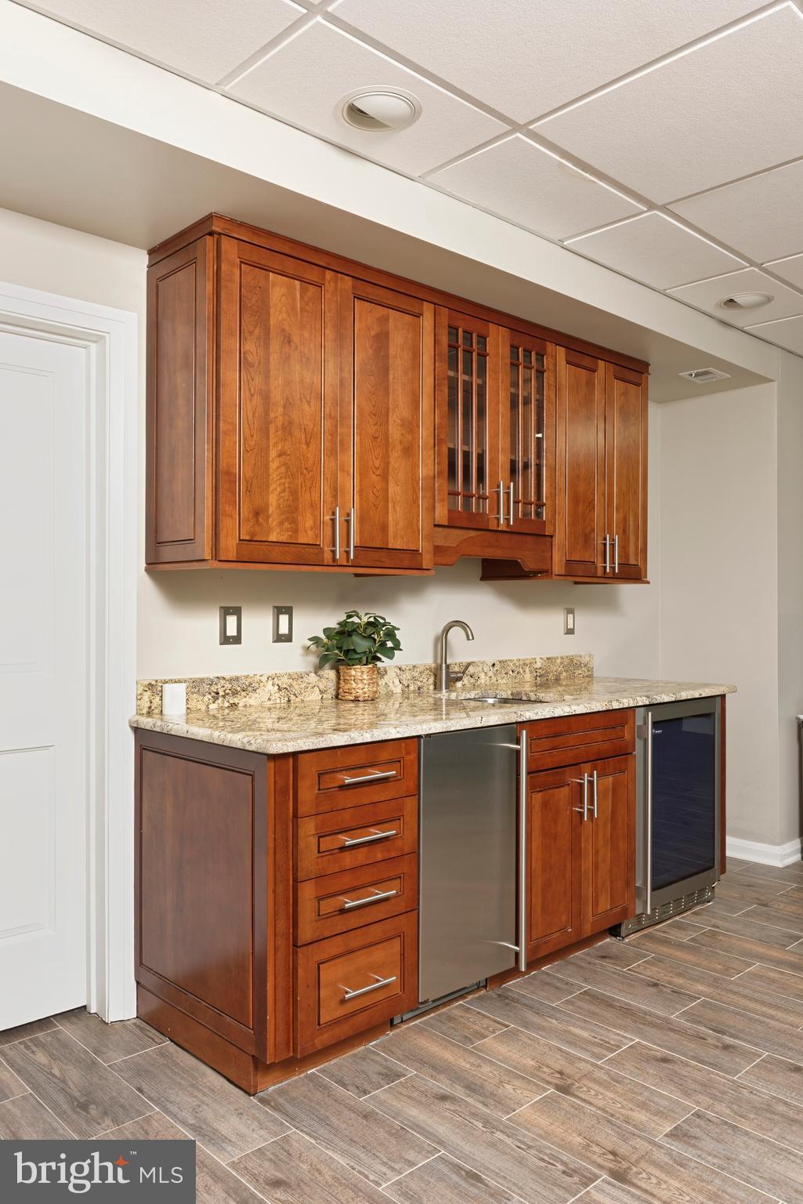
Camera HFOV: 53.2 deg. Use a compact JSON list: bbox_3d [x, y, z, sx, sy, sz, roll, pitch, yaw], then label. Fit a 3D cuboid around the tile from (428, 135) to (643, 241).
[{"bbox_3d":[0.404,-1.150,2.257,0.595,0.018,0.323,0,0,-42],"label":"tile"}]

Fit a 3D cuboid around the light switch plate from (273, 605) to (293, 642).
[{"bbox_3d":[-0.426,0.081,2.880,0.083,0.130,0.010,0,0,-41],"label":"light switch plate"}]

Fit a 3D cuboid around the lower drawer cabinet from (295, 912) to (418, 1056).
[{"bbox_3d":[-0.243,1.075,2.403,0.431,0.296,0.406,0,0,-41],"label":"lower drawer cabinet"}]

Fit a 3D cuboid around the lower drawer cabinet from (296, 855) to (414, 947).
[{"bbox_3d":[-0.242,0.839,2.404,0.431,0.172,0.406,0,0,-41],"label":"lower drawer cabinet"}]

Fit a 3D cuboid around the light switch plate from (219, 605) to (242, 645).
[{"bbox_3d":[-0.586,0.083,2.771,0.083,0.131,0.009,0,0,-40],"label":"light switch plate"}]

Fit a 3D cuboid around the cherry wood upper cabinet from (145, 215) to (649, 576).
[{"bbox_3d":[0.187,-0.610,3.186,2.284,1.035,0.365,0,0,-41],"label":"cherry wood upper cabinet"}]

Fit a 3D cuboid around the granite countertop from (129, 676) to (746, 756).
[{"bbox_3d":[0.318,0.374,3.030,2.420,0.042,0.720,0,0,-41],"label":"granite countertop"}]

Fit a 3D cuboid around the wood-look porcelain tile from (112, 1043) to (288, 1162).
[{"bbox_3d":[-0.556,1.325,2.160,0.195,0.012,0.600,0,0,-41],"label":"wood-look porcelain tile"}]

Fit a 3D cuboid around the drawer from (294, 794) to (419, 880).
[{"bbox_3d":[-0.248,0.662,2.414,0.430,0.168,0.400,0,0,-41],"label":"drawer"}]

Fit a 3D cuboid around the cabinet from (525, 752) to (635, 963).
[{"bbox_3d":[0.468,0.910,3.118,0.665,0.633,0.585,0,0,-41],"label":"cabinet"}]

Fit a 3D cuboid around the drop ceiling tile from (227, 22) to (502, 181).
[{"bbox_3d":[-0.060,-1.173,1.900,0.600,0.018,0.315,0,0,-41],"label":"drop ceiling tile"}]

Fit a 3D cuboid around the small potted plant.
[{"bbox_3d":[-0.170,0.195,2.930,0.310,0.330,0.270,0,0,-41],"label":"small potted plant"}]

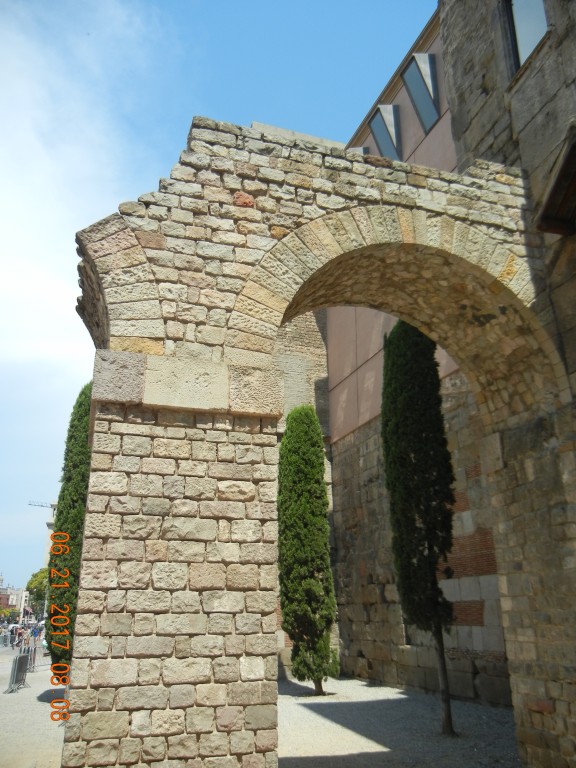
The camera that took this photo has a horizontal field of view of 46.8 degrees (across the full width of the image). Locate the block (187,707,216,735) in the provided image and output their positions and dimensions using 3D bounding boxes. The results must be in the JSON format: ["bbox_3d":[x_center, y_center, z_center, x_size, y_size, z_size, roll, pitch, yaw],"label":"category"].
[{"bbox_3d":[-0.693,2.590,5.147,0.208,0.184,0.200,6,-21,-16],"label":"block"}]

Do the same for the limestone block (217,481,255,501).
[{"bbox_3d":[-0.464,0.939,5.742,0.329,0.173,0.180,6,-21,-17],"label":"limestone block"}]

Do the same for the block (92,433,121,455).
[{"bbox_3d":[-1.513,0.521,5.535,0.225,0.176,0.180,6,-21,-17],"label":"block"}]

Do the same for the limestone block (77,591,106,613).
[{"bbox_3d":[-1.511,1.680,5.119,0.204,0.160,0.180,6,-21,-17],"label":"limestone block"}]

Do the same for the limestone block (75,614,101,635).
[{"bbox_3d":[-1.533,1.841,5.090,0.183,0.152,0.170,5,-21,-16],"label":"limestone block"}]

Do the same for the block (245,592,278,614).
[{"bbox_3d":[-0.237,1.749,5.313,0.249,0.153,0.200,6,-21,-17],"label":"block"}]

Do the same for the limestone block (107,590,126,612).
[{"bbox_3d":[-1.232,1.556,4.758,0.127,0.143,0.200,6,-21,-17],"label":"limestone block"}]

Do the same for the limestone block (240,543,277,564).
[{"bbox_3d":[-0.263,1.393,5.433,0.299,0.151,0.200,6,-21,-17],"label":"limestone block"}]

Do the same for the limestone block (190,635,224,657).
[{"bbox_3d":[-0.604,1.908,4.846,0.238,0.135,0.200,6,-21,-17],"label":"limestone block"}]

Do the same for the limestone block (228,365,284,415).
[{"bbox_3d":[-0.321,0.119,5.638,0.456,0.381,0.420,6,-21,-17],"label":"limestone block"}]

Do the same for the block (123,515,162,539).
[{"bbox_3d":[-1.210,1.190,5.495,0.309,0.181,0.200,6,-21,-16],"label":"block"}]

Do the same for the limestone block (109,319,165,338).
[{"bbox_3d":[-1.254,-0.403,5.501,0.428,0.157,0.280,-2,-18,-19],"label":"limestone block"}]

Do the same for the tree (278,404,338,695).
[{"bbox_3d":[0.578,4.277,18.055,1.400,7.450,1.400,0,-20,0],"label":"tree"}]

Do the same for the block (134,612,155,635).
[{"bbox_3d":[-1.130,1.880,5.206,0.152,0.154,0.170,5,-21,-16],"label":"block"}]

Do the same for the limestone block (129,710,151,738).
[{"bbox_3d":[-1.106,2.522,4.955,0.147,0.175,0.180,6,-21,-17],"label":"limestone block"}]

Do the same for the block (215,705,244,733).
[{"bbox_3d":[-0.434,2.370,4.738,0.192,0.153,0.200,6,-21,-17],"label":"block"}]

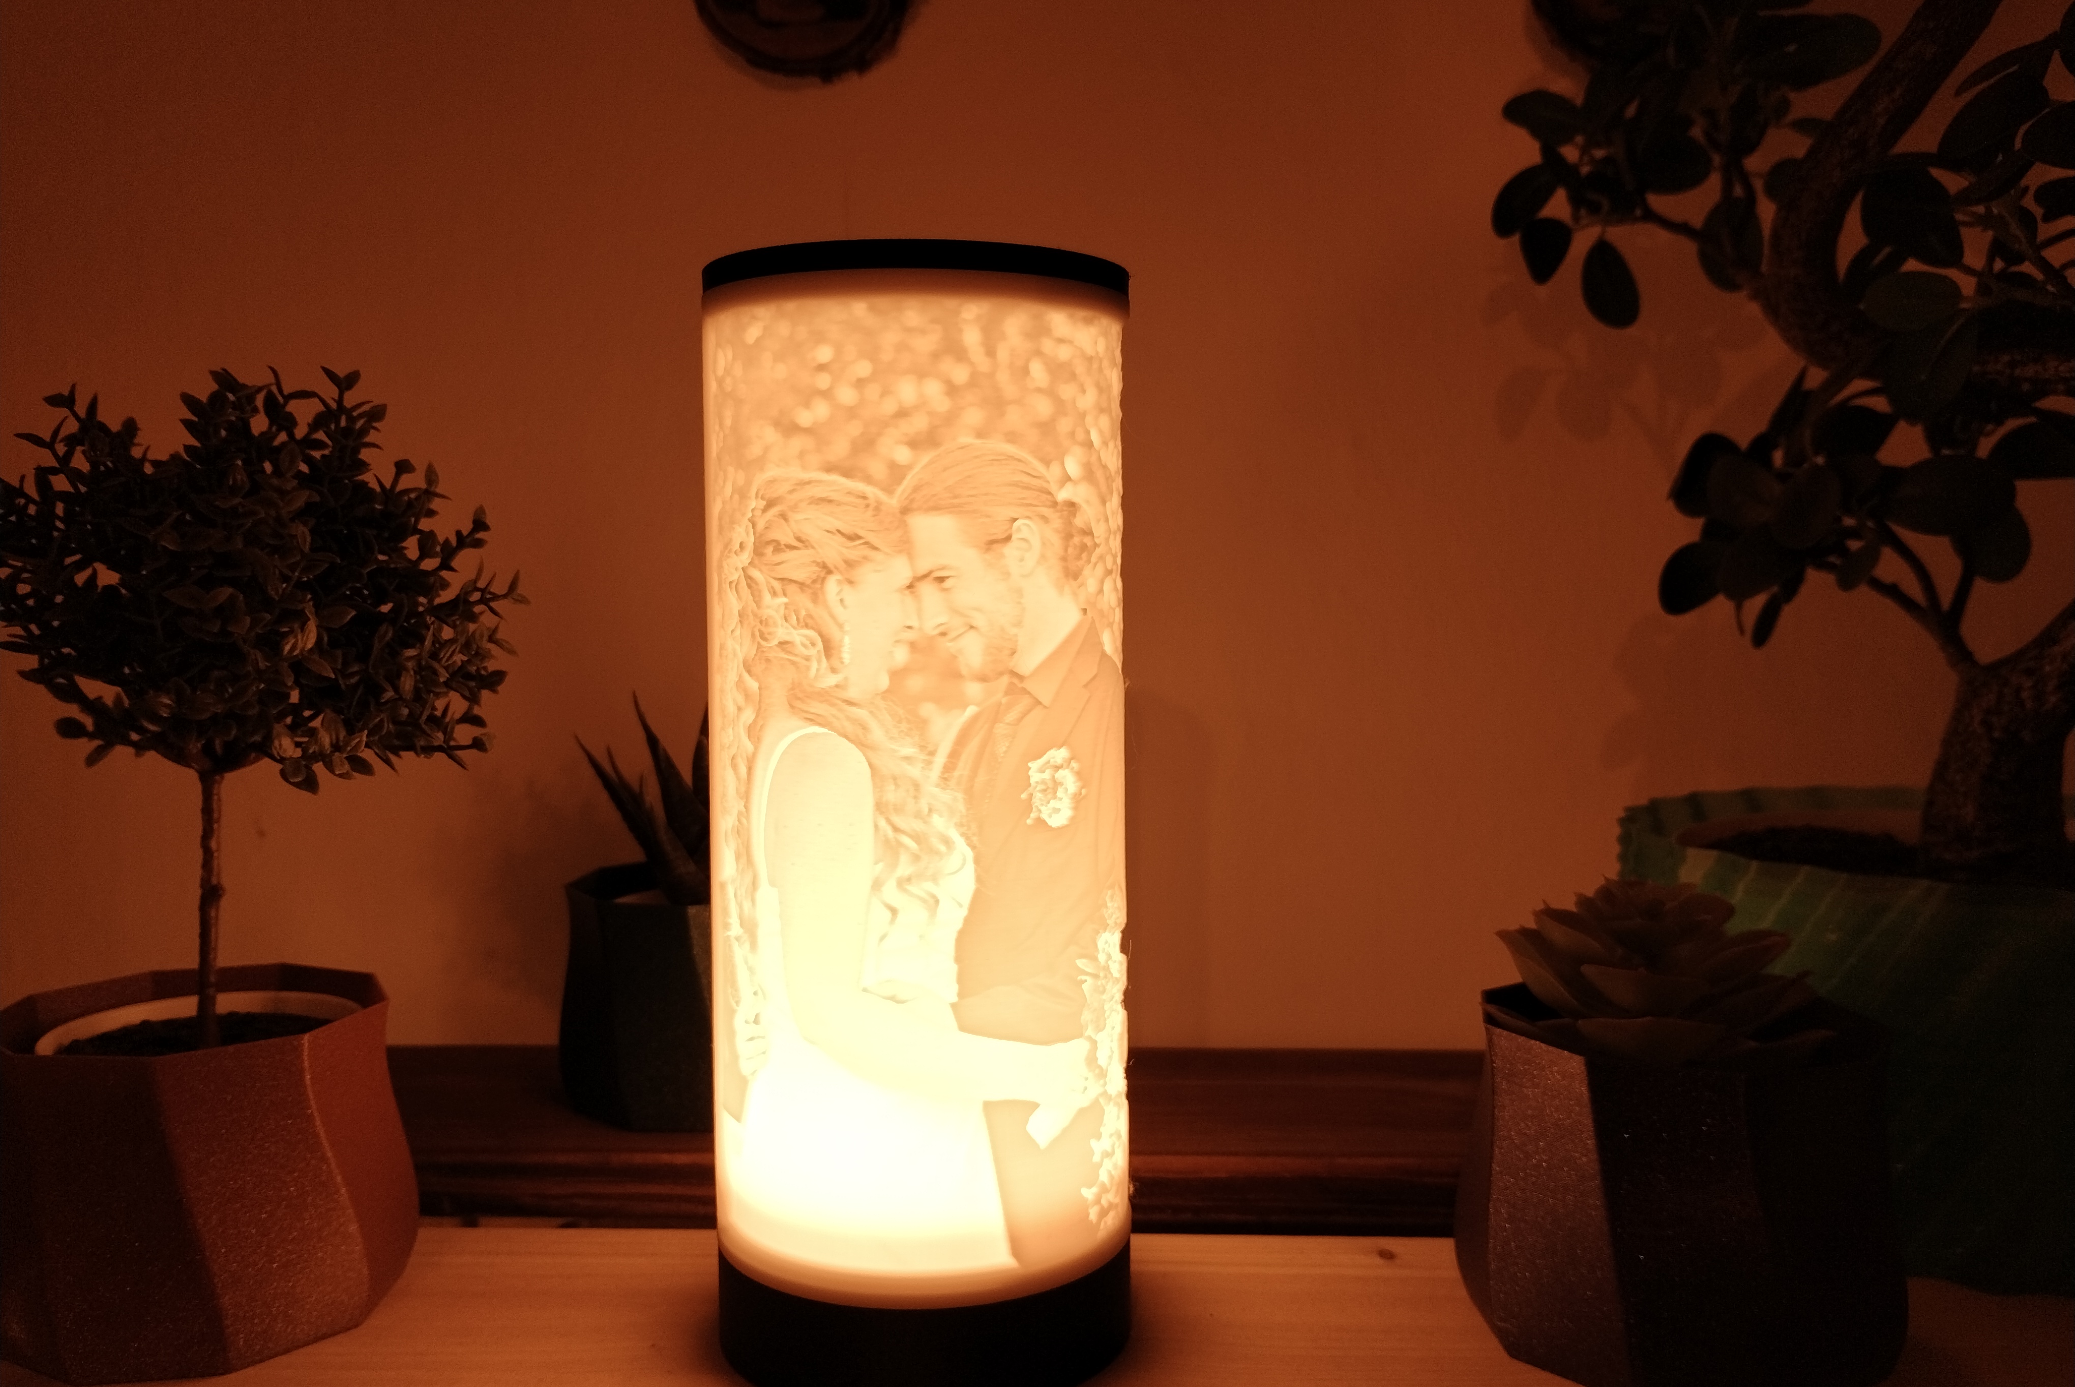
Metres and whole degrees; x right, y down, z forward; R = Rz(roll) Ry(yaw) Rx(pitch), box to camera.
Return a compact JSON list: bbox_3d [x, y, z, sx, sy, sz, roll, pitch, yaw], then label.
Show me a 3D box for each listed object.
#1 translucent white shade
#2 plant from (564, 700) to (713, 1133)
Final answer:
[{"bbox_3d":[-0.024,0.025,0.350,0.087,0.218,0.087,0,5,0],"label":"translucent white shade"},{"bbox_3d":[-0.102,0.058,0.513,0.088,0.126,0.088,-1,5,-11],"label":"plant"}]

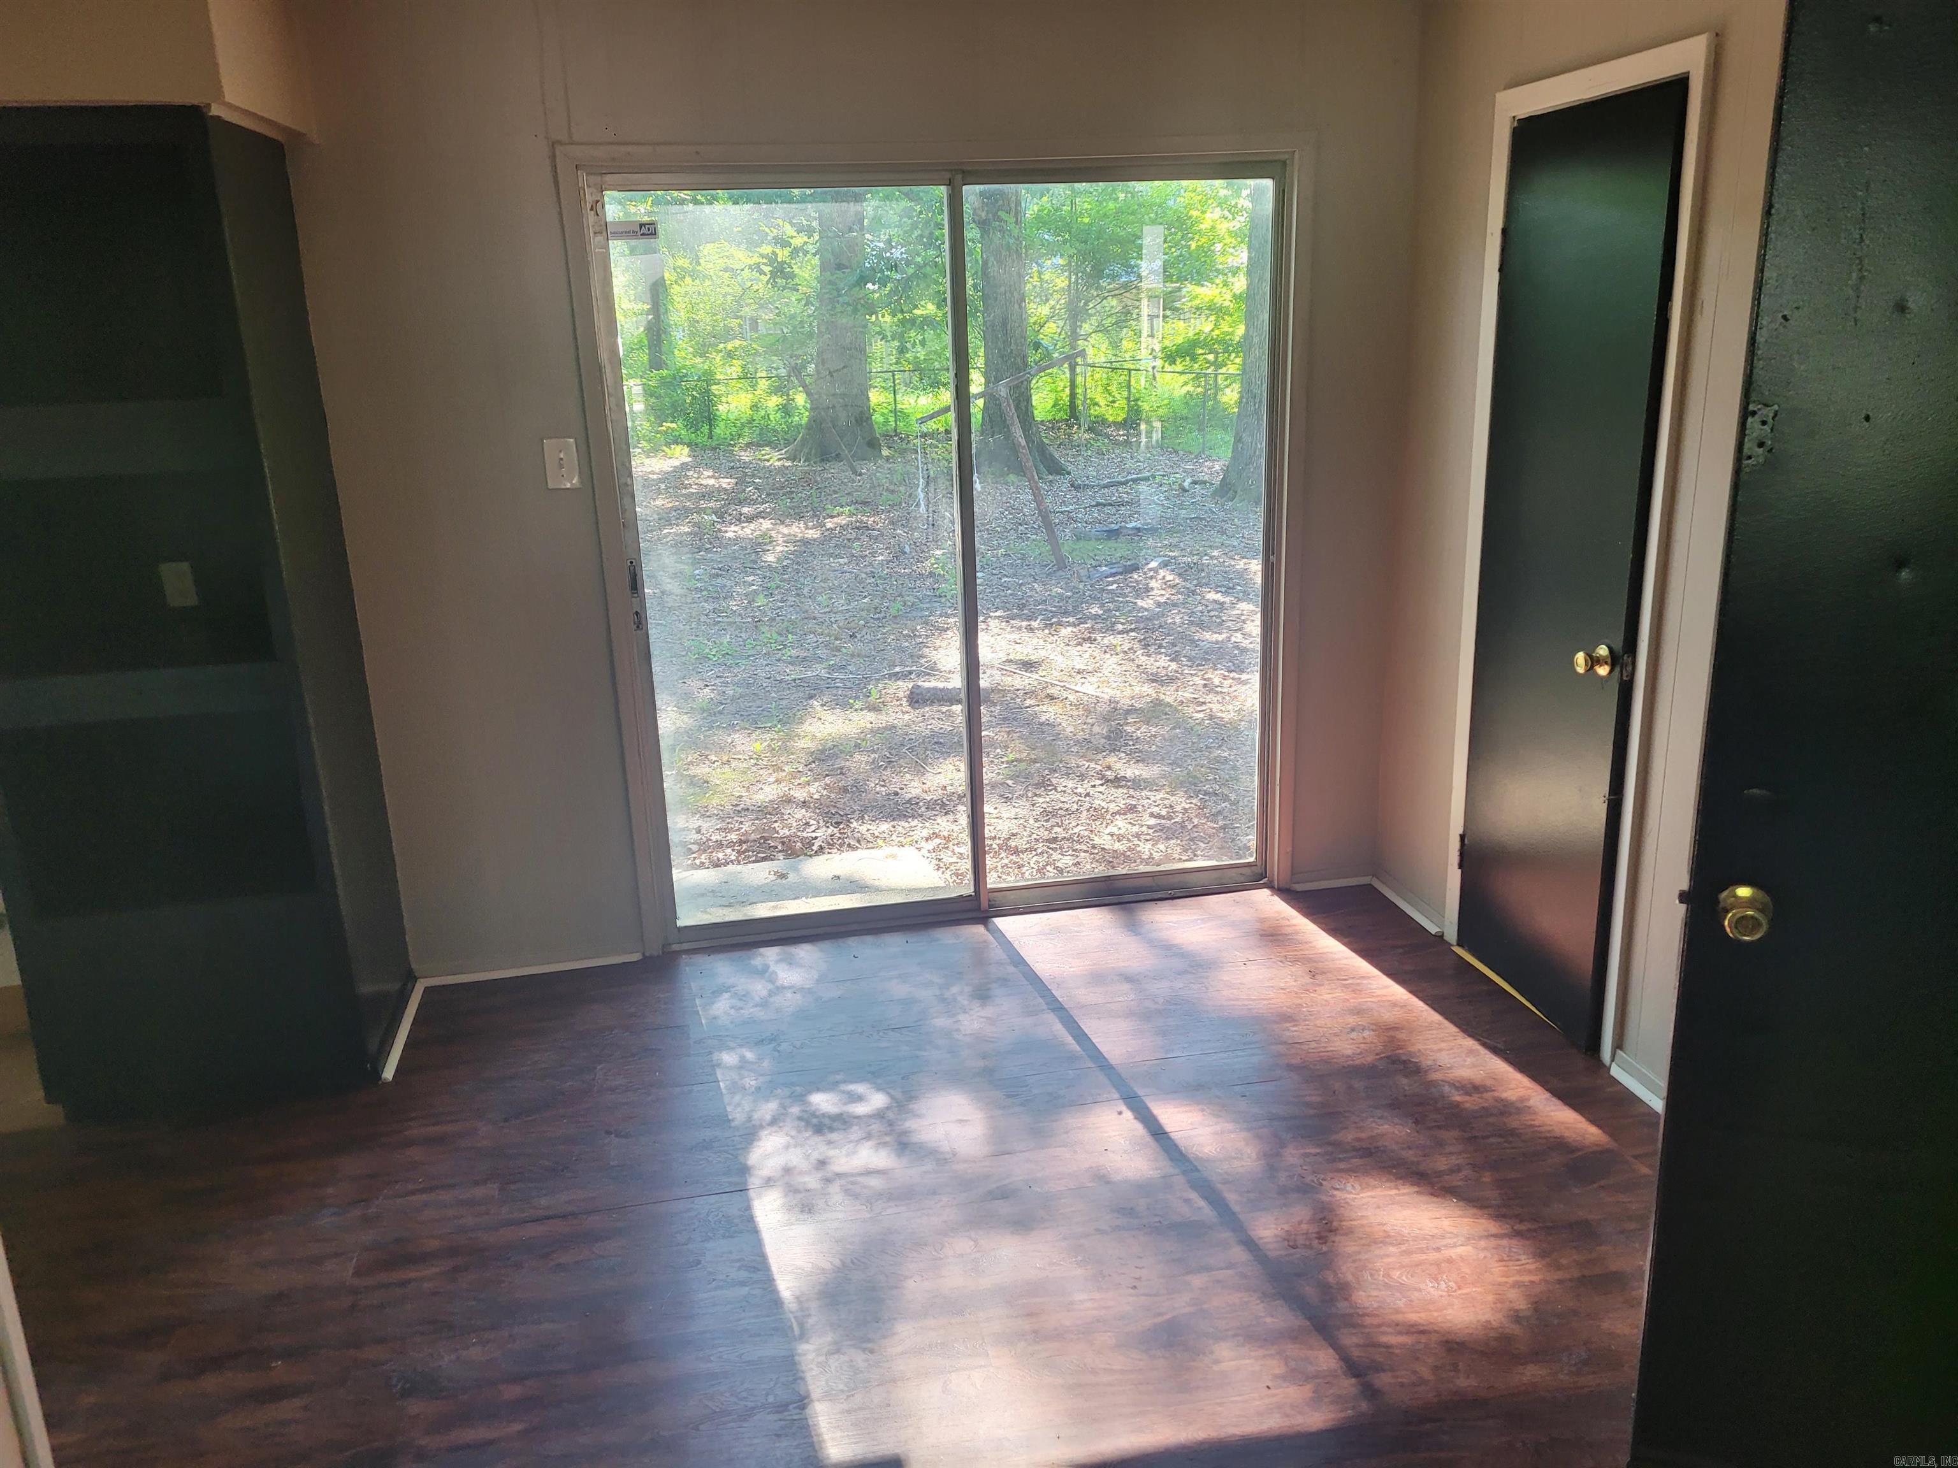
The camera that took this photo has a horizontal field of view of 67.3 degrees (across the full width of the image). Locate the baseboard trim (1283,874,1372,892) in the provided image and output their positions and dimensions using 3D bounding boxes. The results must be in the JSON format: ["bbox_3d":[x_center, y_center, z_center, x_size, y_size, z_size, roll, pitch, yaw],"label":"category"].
[{"bbox_3d":[1.044,0.438,4.350,0.254,0.022,0.016,-5,17,-11],"label":"baseboard trim"}]

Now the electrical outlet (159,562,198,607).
[{"bbox_3d":[-1.929,-0.358,3.547,0.070,0.115,0.008,-5,16,-10],"label":"electrical outlet"}]

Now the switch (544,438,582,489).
[{"bbox_3d":[-1.018,-0.658,3.593,0.073,0.117,0.010,-5,17,-11],"label":"switch"}]

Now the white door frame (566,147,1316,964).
[{"bbox_3d":[-0.034,-0.473,3.901,1.879,2.054,0.100,-5,17,-11],"label":"white door frame"}]

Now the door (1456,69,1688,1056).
[{"bbox_3d":[1.293,-0.328,3.303,0.038,2.020,0.605,-4,16,-8],"label":"door"}]

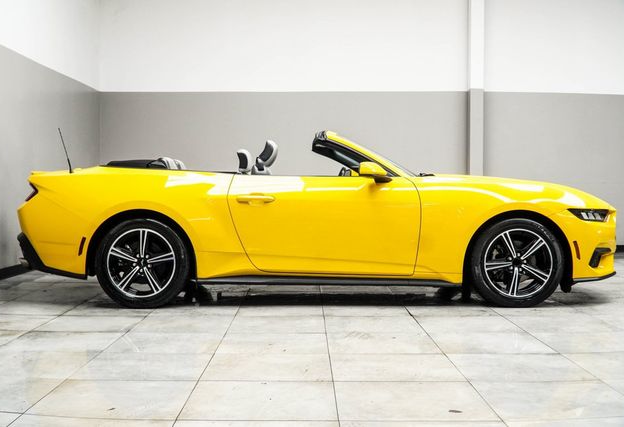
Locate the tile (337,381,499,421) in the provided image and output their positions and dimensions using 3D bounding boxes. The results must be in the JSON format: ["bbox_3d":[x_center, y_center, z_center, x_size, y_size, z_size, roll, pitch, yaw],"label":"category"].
[{"bbox_3d":[0.406,0.774,2.719,0.608,0.010,0.525,0,2,0],"label":"tile"}]

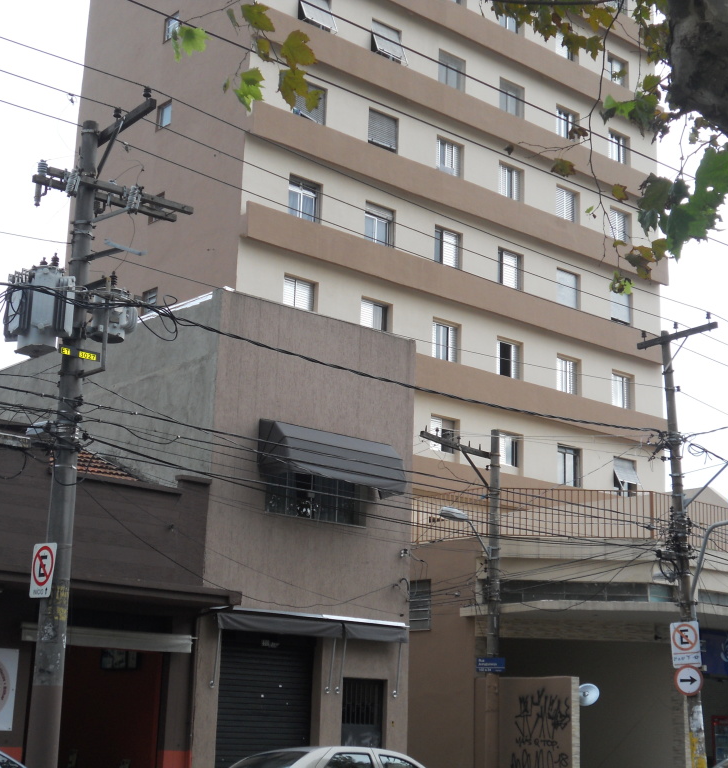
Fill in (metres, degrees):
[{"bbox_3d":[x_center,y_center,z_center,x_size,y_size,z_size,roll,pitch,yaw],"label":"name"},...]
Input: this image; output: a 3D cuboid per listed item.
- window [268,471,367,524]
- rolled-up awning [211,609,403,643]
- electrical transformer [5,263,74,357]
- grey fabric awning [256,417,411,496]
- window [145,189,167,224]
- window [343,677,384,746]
[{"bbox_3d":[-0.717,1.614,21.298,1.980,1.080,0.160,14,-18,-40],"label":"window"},{"bbox_3d":[-0.722,3.665,20.549,3.750,0.340,0.280,14,-18,-40],"label":"rolled-up awning"},{"bbox_3d":[-3.588,-0.865,15.001,0.580,1.020,0.720,14,-18,-40],"label":"electrical transformer"},{"bbox_3d":[-0.442,1.131,21.037,2.380,0.900,0.760,14,-18,-40],"label":"grey fabric awning"},{"bbox_3d":[-5.785,-4.953,38.378,0.140,0.820,0.760,14,-18,-40],"label":"window"},{"bbox_3d":[0.019,5.134,21.235,0.900,1.040,0.120,14,-18,-40],"label":"window"}]

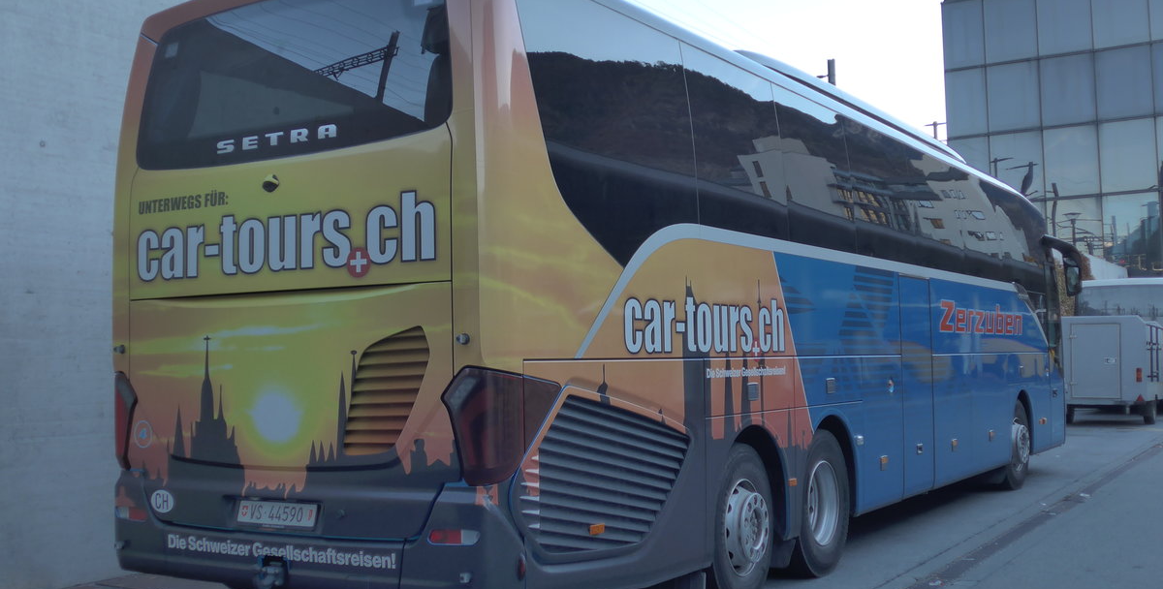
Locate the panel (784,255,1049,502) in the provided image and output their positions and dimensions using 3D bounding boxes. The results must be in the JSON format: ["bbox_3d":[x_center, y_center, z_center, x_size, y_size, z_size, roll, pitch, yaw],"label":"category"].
[{"bbox_3d":[3.705,0.823,12.639,0.100,1.880,9.650,-3,-4,30],"label":"panel"}]

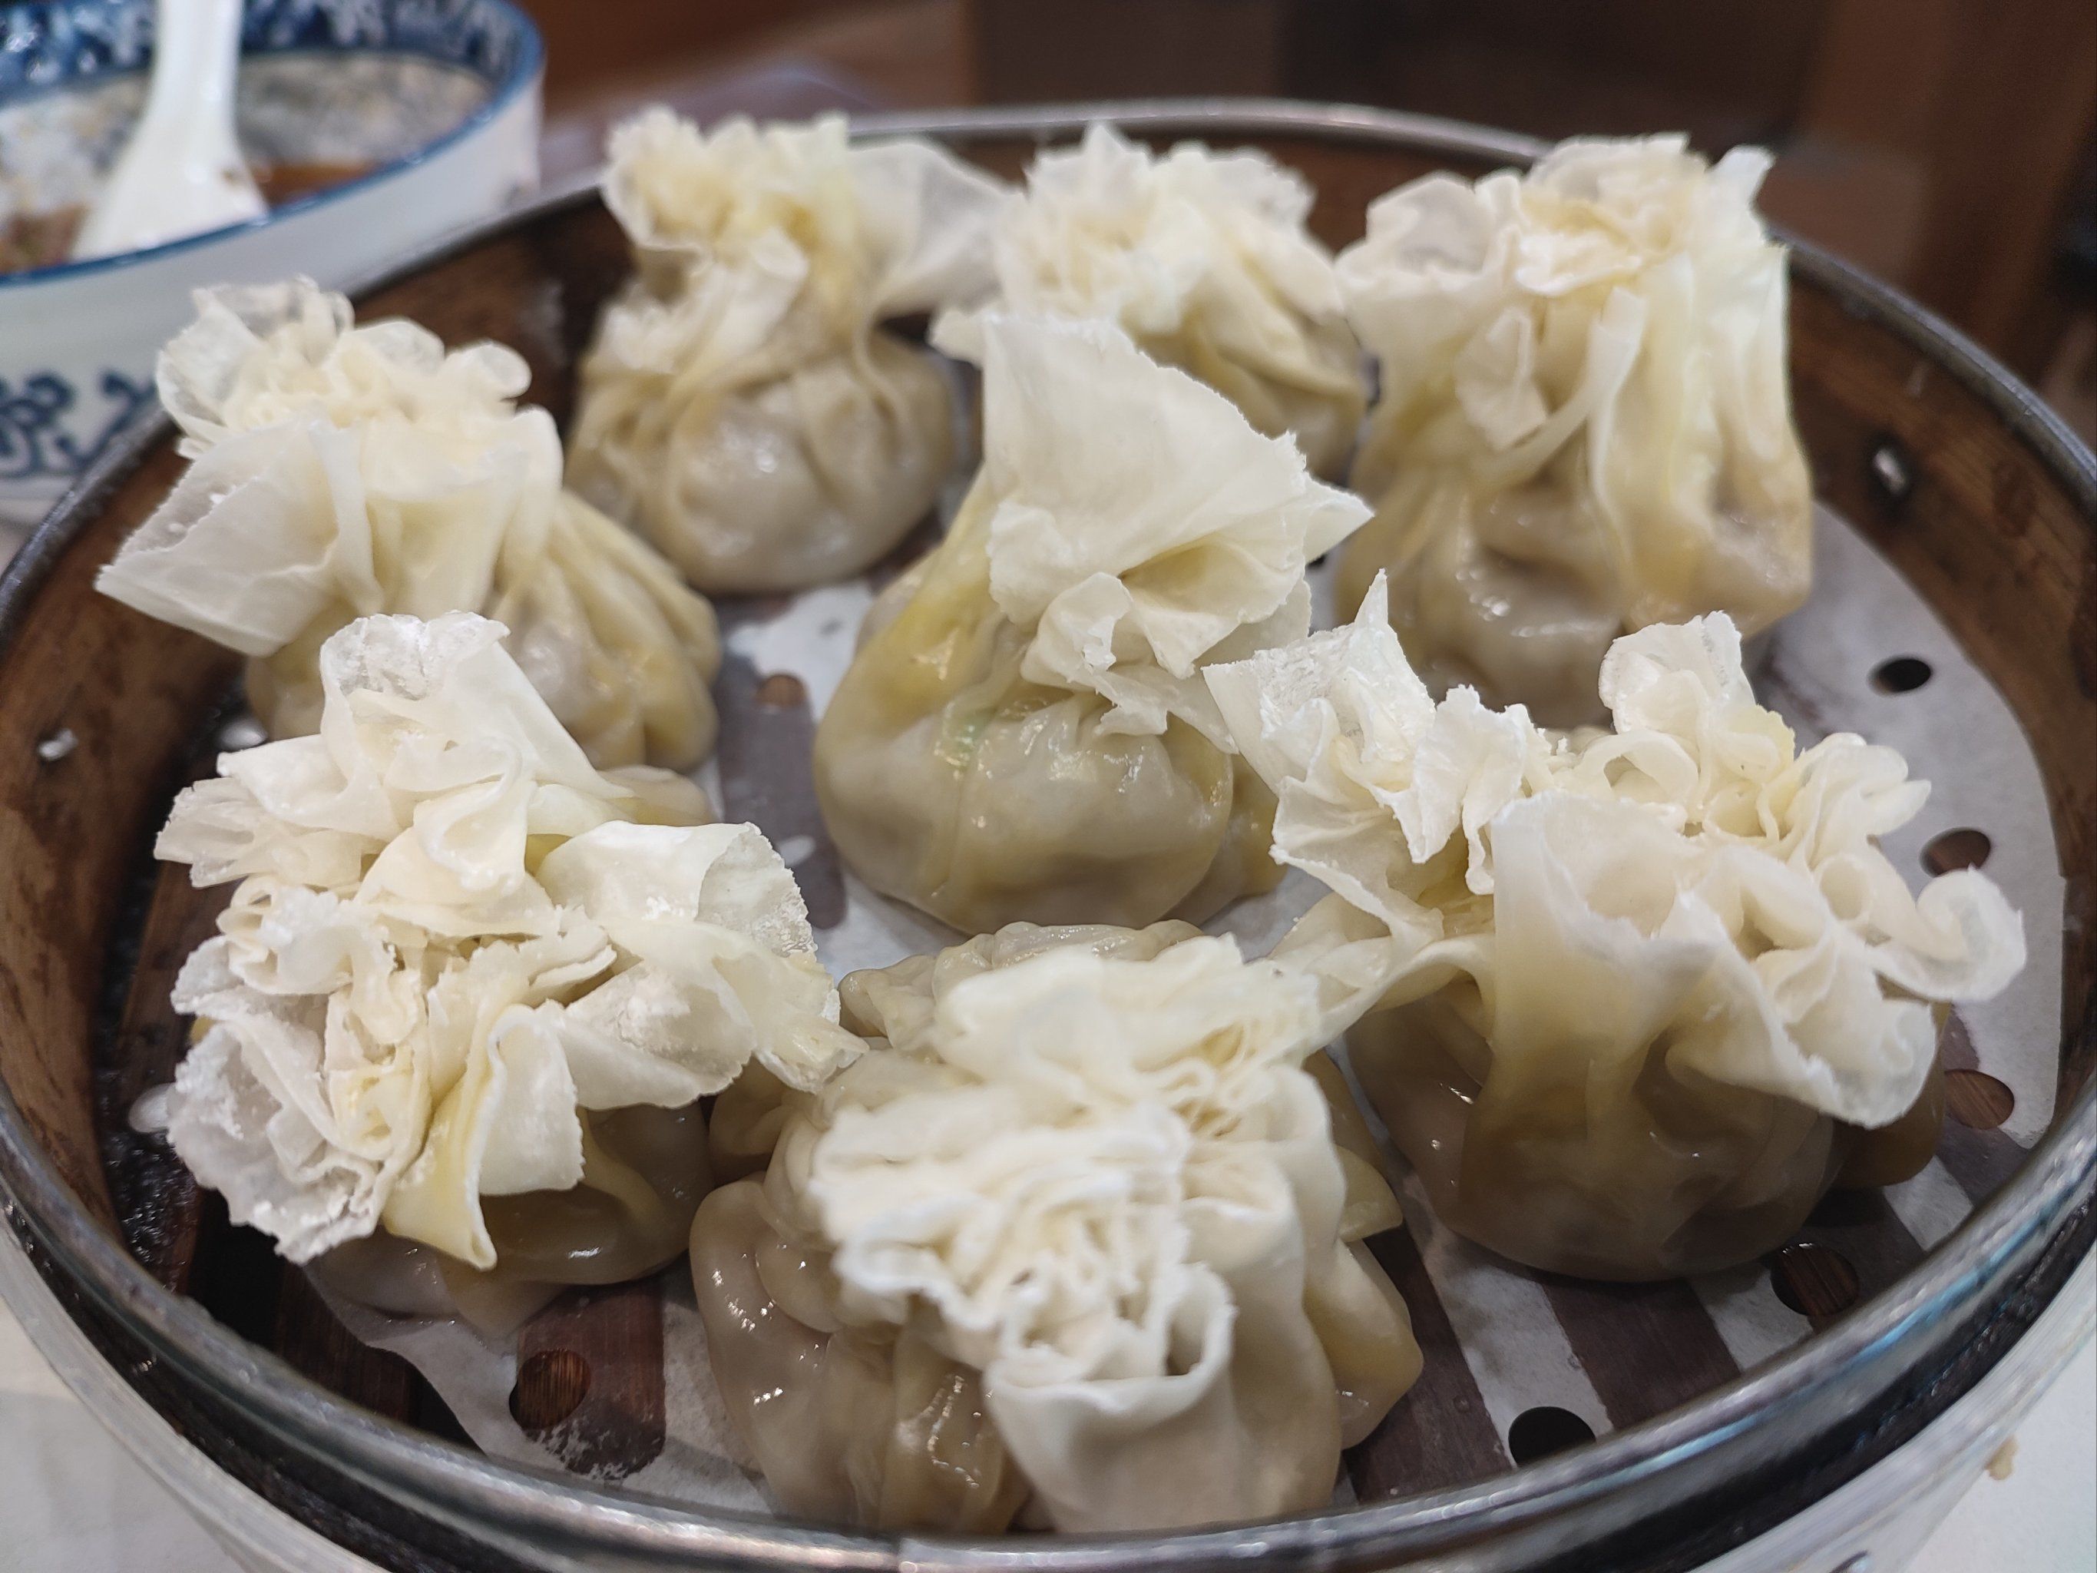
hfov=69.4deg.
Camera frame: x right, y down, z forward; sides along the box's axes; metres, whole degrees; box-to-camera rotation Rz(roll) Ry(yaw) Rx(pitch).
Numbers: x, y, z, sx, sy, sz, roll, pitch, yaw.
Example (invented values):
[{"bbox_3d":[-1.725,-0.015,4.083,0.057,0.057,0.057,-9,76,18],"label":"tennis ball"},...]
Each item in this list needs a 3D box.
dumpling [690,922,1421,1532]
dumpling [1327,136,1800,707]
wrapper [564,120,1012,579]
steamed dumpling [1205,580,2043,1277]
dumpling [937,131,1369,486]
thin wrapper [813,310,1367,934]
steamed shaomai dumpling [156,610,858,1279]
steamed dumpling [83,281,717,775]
[{"bbox_3d":[0.001,0.031,0.119,0.053,0.048,0.048,-2,43,0],"label":"dumpling"},{"bbox_3d":[0.065,-0.043,0.187,0.054,0.058,0.052,-2,43,0],"label":"dumpling"},{"bbox_3d":[-0.037,-0.062,0.214,0.062,0.055,0.050,-2,43,0],"label":"wrapper"},{"bbox_3d":[0.048,0.014,0.132,0.062,0.053,0.050,-2,43,0],"label":"steamed dumpling"},{"bbox_3d":[0.016,-0.072,0.227,0.058,0.049,0.048,-2,43,0],"label":"dumpling"},{"bbox_3d":[0.003,-0.017,0.164,0.057,0.056,0.048,-2,43,0],"label":"thin wrapper"},{"bbox_3d":[-0.045,0.018,0.131,0.055,0.053,0.048,-2,43,0],"label":"steamed shaomai dumpling"},{"bbox_3d":[-0.077,-0.031,0.185,0.057,0.053,0.052,-2,43,0],"label":"steamed dumpling"}]

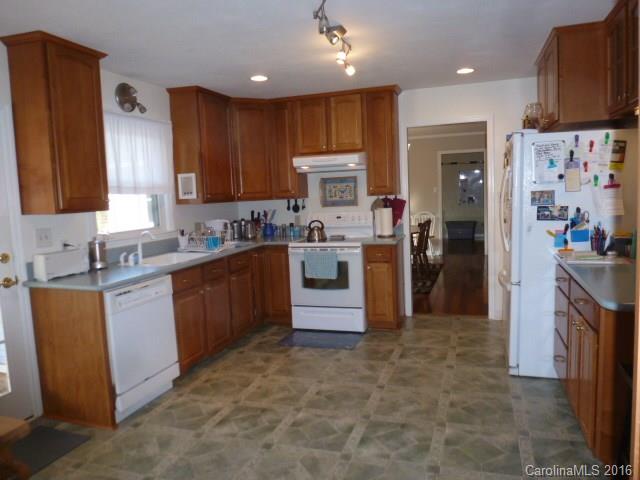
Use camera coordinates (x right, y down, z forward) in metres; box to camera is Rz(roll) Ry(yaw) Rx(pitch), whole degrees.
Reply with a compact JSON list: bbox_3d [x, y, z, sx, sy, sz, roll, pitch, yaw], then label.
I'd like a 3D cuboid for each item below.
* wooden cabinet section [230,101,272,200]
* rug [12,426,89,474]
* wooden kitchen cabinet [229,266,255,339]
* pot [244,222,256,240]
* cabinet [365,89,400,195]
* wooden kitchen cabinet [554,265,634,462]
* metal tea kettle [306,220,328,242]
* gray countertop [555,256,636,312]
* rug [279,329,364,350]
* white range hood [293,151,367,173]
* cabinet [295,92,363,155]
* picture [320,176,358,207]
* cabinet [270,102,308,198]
[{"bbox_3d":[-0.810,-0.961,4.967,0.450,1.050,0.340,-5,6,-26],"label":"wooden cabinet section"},{"bbox_3d":[-1.708,1.224,2.424,0.435,0.012,0.710,0,7,19],"label":"rug"},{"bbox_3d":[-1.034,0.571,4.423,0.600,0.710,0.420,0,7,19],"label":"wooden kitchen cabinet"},{"bbox_3d":[-0.819,-0.093,5.165,0.140,0.205,0.140,-3,5,0],"label":"pot"},{"bbox_3d":[0.664,-0.978,4.555,0.293,1.050,0.330,0,7,19],"label":"cabinet"},{"bbox_3d":[1.754,0.657,2.474,0.610,0.850,1.220,0,7,19],"label":"wooden kitchen cabinet"},{"bbox_3d":[-0.041,-0.092,4.590,0.210,0.220,0.190,-1,7,10],"label":"metal tea kettle"},{"bbox_3d":[1.685,0.223,2.343,0.625,0.040,1.385,0,7,19],"label":"gray countertop"},{"bbox_3d":[0.010,0.961,4.303,0.750,0.012,0.470,-1,6,19],"label":"rug"},{"bbox_3d":[0.146,-0.816,4.667,0.755,0.168,0.490,0,7,19],"label":"white range hood"},{"bbox_3d":[0.159,-1.206,4.699,0.757,0.595,0.330,0,7,19],"label":"cabinet"},{"bbox_3d":[0.214,-0.531,4.926,0.424,0.325,0.025,0,7,19],"label":"picture"},{"bbox_3d":[-0.353,-0.982,4.982,0.309,1.038,0.339,-1,6,19],"label":"cabinet"}]

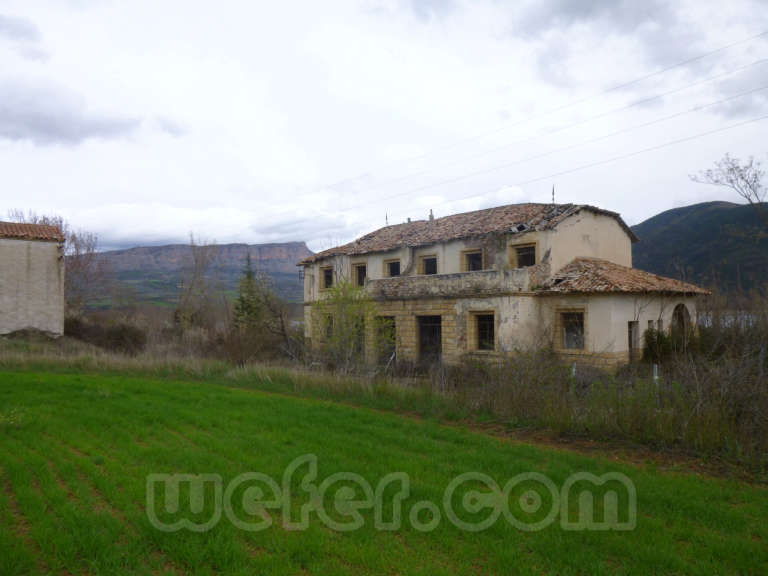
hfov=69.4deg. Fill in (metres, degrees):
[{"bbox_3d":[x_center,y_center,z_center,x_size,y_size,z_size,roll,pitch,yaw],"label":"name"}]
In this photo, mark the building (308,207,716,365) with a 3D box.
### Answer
[{"bbox_3d":[5.493,-0.232,37.363,13.710,8.870,25.070,1,-3,-43],"label":"building"}]

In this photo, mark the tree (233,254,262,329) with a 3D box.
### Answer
[{"bbox_3d":[-10.601,0.853,43.000,2.500,6.900,2.500,-1,-2,0],"label":"tree"}]

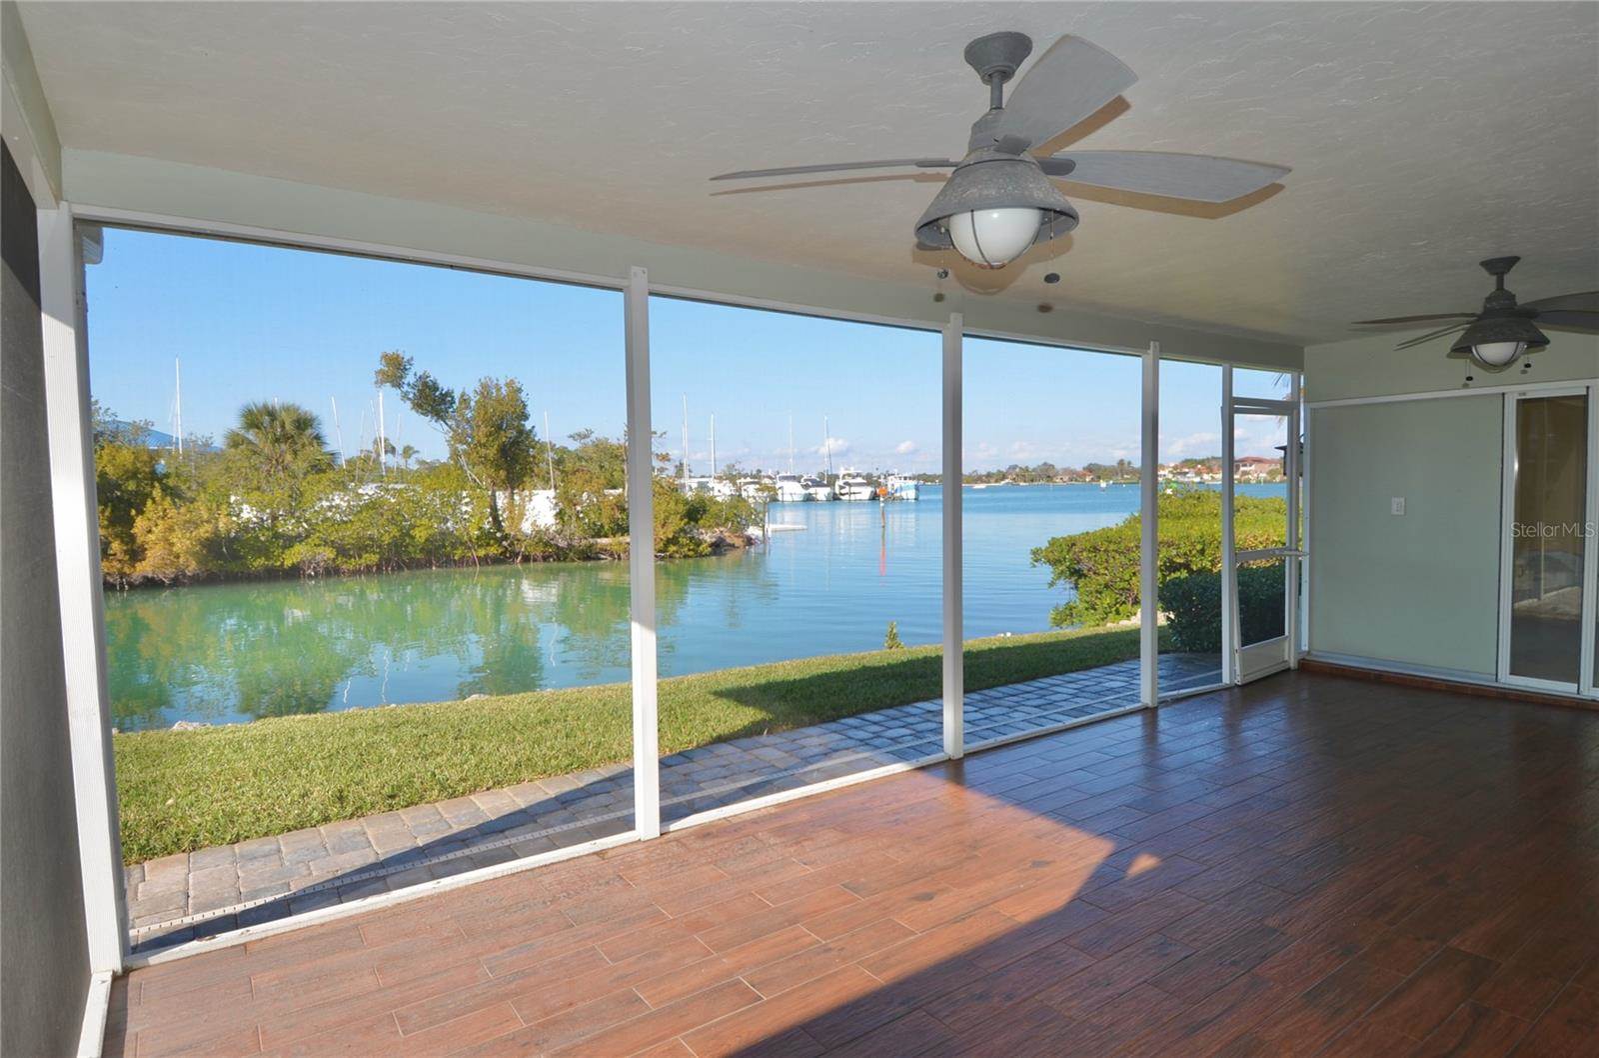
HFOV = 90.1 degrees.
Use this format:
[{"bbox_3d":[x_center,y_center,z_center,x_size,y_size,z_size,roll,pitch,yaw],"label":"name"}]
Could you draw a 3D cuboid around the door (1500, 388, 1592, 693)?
[{"bbox_3d":[4.938,0.078,5.304,0.070,2.006,0.460,-3,4,-37],"label":"door"}]

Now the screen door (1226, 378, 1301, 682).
[{"bbox_3d":[3.540,0.104,6.096,0.930,2.075,0.070,-3,4,-32],"label":"screen door"}]

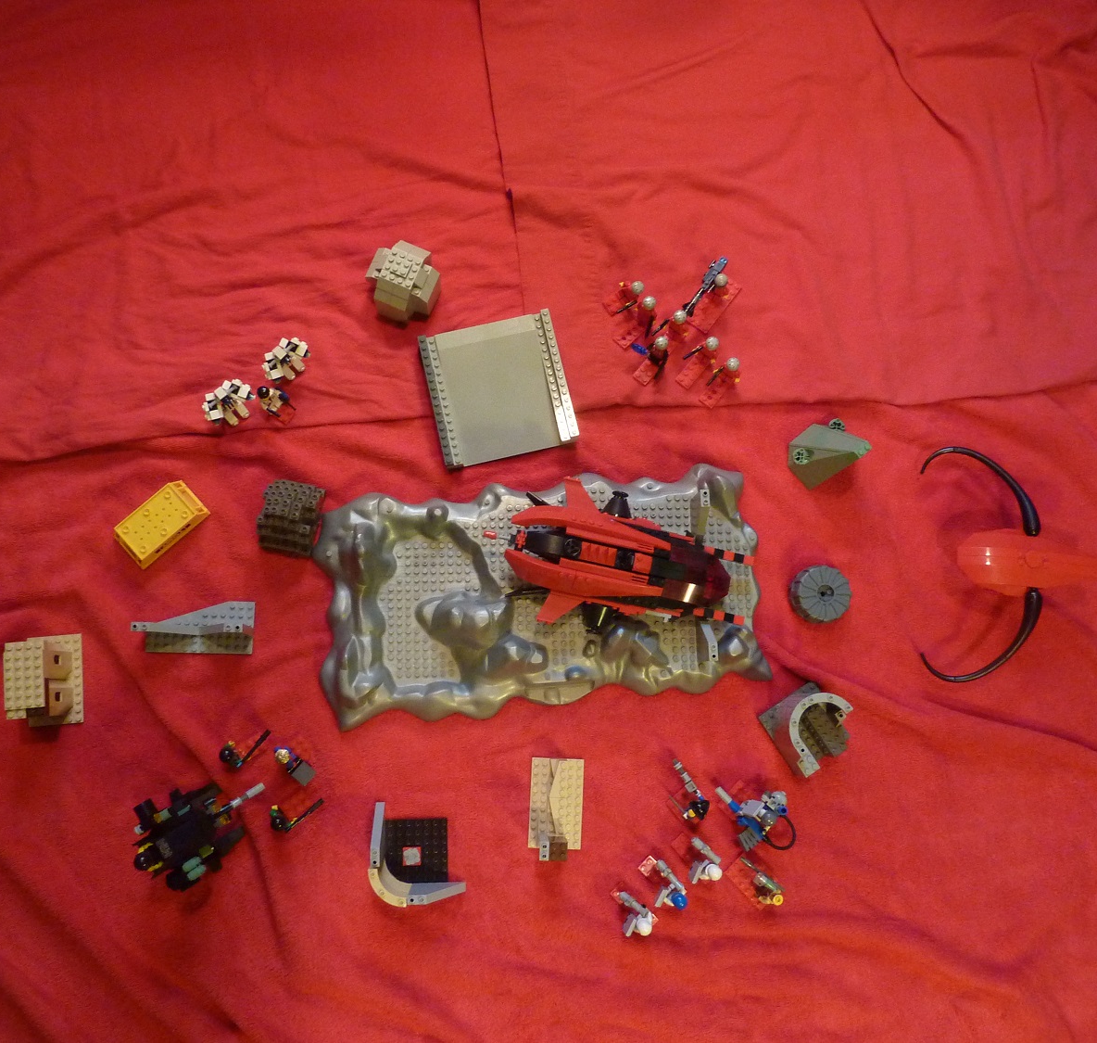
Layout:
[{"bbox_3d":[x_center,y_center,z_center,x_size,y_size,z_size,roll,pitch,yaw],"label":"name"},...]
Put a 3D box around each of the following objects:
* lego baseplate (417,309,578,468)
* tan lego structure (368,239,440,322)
[{"bbox_3d":[-0.047,-0.127,0.962,0.128,0.023,0.128,-13,81,-3],"label":"lego baseplate"},{"bbox_3d":[-0.140,-0.231,0.973,0.064,0.063,0.064,23,78,0],"label":"tan lego structure"}]

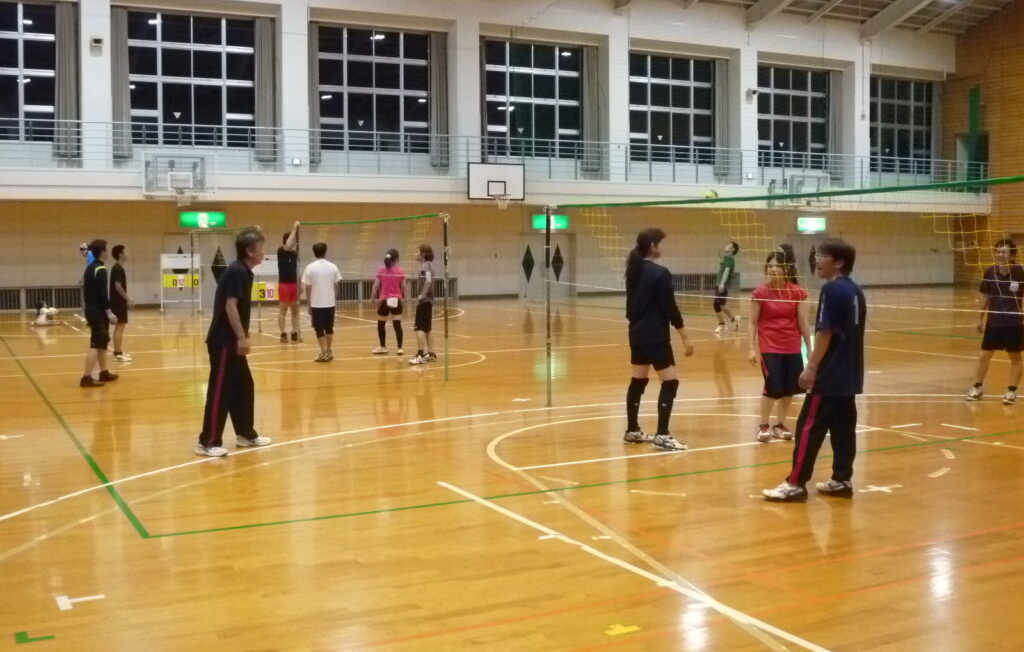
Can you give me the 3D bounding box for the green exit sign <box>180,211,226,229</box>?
[{"bbox_3d":[-8.290,-2.862,30.208,1.220,0.430,0.140,-2,5,-28],"label":"green exit sign"}]

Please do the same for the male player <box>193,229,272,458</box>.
[{"bbox_3d":[-2.190,0.129,8.807,0.570,1.740,0.500,-2,4,-22],"label":"male player"}]

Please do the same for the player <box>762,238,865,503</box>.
[{"bbox_3d":[1.901,0.281,7.089,0.570,1.650,0.530,3,5,35],"label":"player"}]

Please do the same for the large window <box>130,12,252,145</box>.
[{"bbox_3d":[-8.717,-6.707,30.524,3.500,3.550,0.140,-2,5,-28],"label":"large window"}]

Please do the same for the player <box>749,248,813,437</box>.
[{"bbox_3d":[2.207,0.161,9.292,0.520,1.560,0.330,1,4,19],"label":"player"}]

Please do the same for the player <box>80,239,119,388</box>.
[{"bbox_3d":[-4.824,-0.146,13.145,0.430,1.710,0.480,-3,5,-32],"label":"player"}]

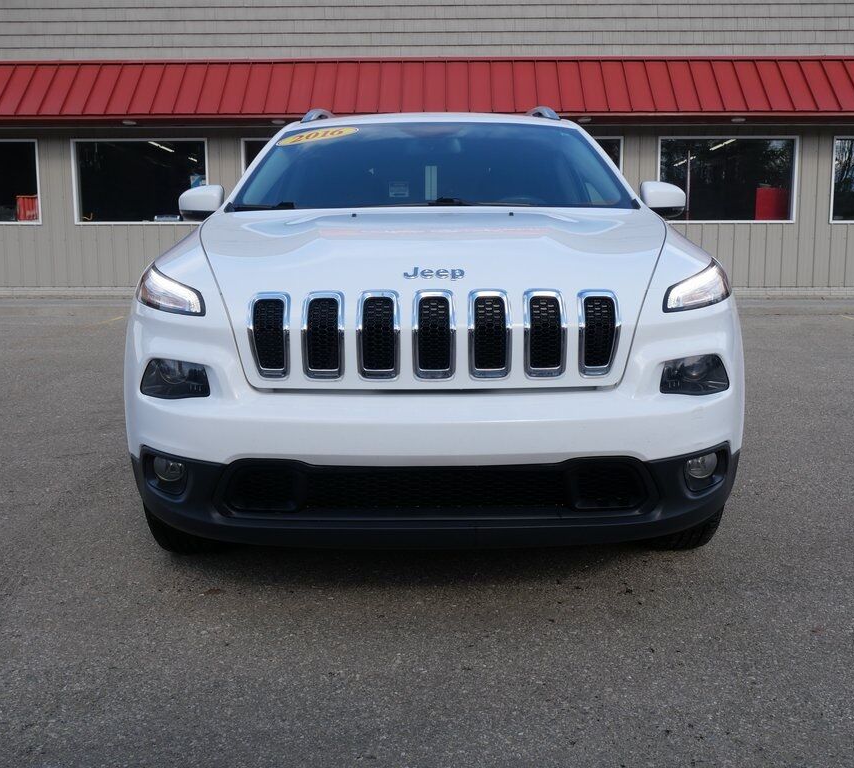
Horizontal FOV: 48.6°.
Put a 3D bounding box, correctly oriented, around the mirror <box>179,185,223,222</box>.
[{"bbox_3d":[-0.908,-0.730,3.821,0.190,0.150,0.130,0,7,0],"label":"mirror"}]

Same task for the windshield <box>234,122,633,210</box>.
[{"bbox_3d":[0.032,-0.851,3.743,1.490,0.140,0.920,0,37,0],"label":"windshield"}]

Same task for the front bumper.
[{"bbox_3d":[0.033,0.287,2.576,1.730,0.240,0.460,0,7,0],"label":"front bumper"}]

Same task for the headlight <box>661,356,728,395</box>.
[{"bbox_3d":[0.716,-0.025,2.505,0.190,0.110,0.130,-2,7,-12],"label":"headlight"}]

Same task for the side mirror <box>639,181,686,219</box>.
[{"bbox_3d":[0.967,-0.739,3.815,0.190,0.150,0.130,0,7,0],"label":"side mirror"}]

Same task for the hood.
[{"bbox_3d":[0.031,-0.317,2.903,1.530,0.500,1.320,0,11,0],"label":"hood"}]

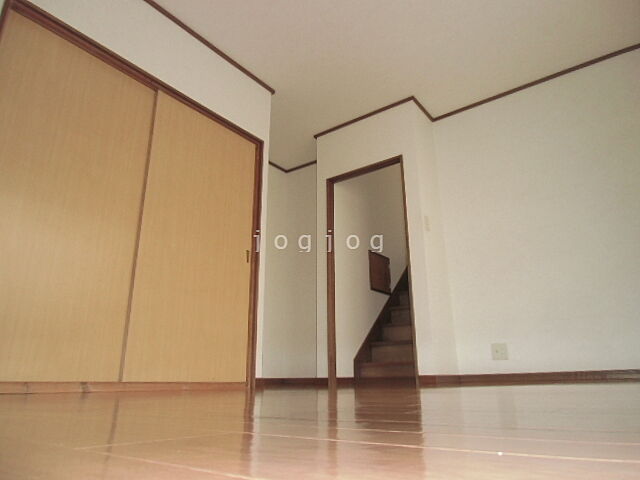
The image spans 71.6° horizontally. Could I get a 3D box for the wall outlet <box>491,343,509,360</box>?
[{"bbox_3d":[1.367,0.849,3.365,0.117,0.121,0.013,-13,-22,34],"label":"wall outlet"}]

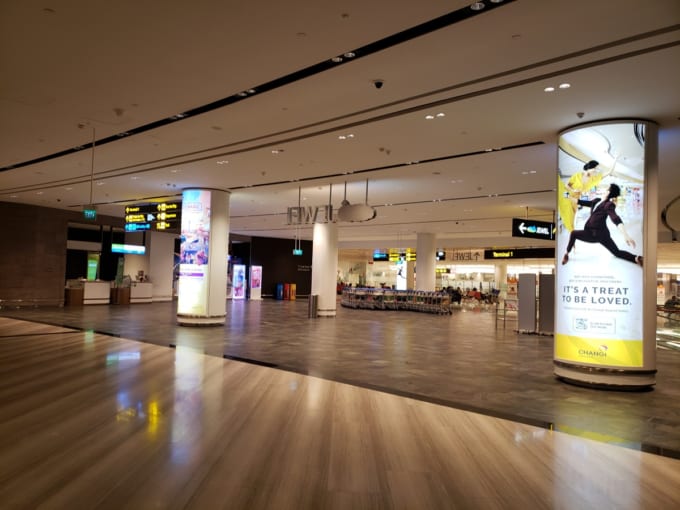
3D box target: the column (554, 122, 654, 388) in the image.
[{"bbox_3d":[4.441,0.007,8.563,1.480,4.200,1.480,0,-3,39],"label":"column"}]

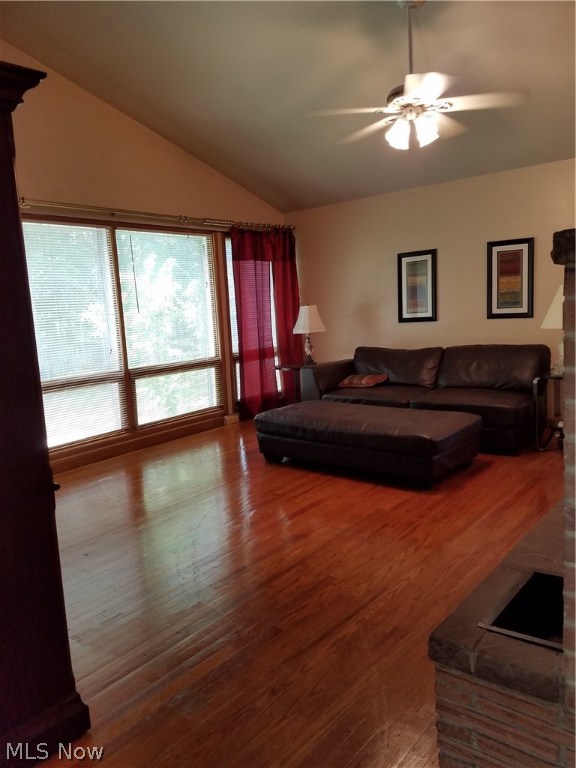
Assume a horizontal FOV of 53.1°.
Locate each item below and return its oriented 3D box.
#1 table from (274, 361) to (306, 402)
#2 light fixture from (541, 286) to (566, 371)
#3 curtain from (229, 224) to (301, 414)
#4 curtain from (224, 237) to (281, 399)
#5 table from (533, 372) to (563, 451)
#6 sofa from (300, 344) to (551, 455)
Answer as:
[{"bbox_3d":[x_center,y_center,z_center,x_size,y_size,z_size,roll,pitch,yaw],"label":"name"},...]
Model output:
[{"bbox_3d":[0.173,0.094,6.599,0.520,0.610,0.520,3,10,38],"label":"table"},{"bbox_3d":[2.325,-0.460,4.766,0.460,0.755,0.460,3,10,38],"label":"light fixture"},{"bbox_3d":[-0.252,-0.737,6.896,0.140,2.200,1.020,3,10,38],"label":"curtain"},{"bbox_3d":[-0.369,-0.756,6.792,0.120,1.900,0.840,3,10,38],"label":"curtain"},{"bbox_3d":[2.438,0.205,4.823,0.520,0.620,0.600,3,10,38],"label":"table"},{"bbox_3d":[1.281,0.073,5.601,2.110,0.800,1.080,3,10,38],"label":"sofa"}]

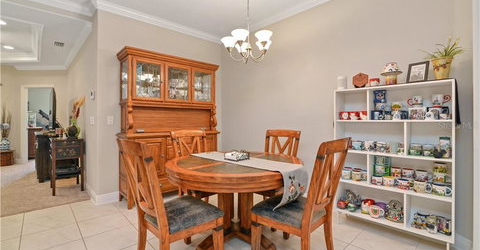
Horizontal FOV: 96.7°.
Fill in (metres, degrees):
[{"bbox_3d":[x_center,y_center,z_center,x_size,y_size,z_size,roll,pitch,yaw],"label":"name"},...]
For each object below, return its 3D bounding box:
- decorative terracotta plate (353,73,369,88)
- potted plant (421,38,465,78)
[{"bbox_3d":[1.320,-0.479,2.331,0.060,0.172,0.157,0,1,-43],"label":"decorative terracotta plate"},{"bbox_3d":[1.783,-0.570,1.867,0.240,0.365,0.260,0,1,-43],"label":"potted plant"}]

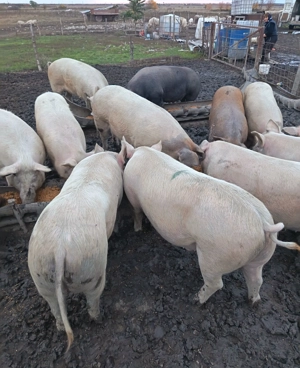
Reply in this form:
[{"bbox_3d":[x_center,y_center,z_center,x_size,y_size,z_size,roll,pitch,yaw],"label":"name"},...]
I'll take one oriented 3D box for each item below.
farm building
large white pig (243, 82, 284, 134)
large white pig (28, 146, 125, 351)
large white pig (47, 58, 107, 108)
[{"bbox_3d":[-5.646,-19.061,31.000,4.000,1.700,2.300,-3,33,-5],"label":"farm building"},{"bbox_3d":[1.225,-0.624,3.154,0.420,0.750,1.366,7,34,11],"label":"large white pig"},{"bbox_3d":[-0.353,0.187,1.898,0.410,0.760,1.383,2,33,3],"label":"large white pig"},{"bbox_3d":[-1.255,-1.712,4.821,0.420,0.760,1.302,-22,39,-30],"label":"large white pig"}]

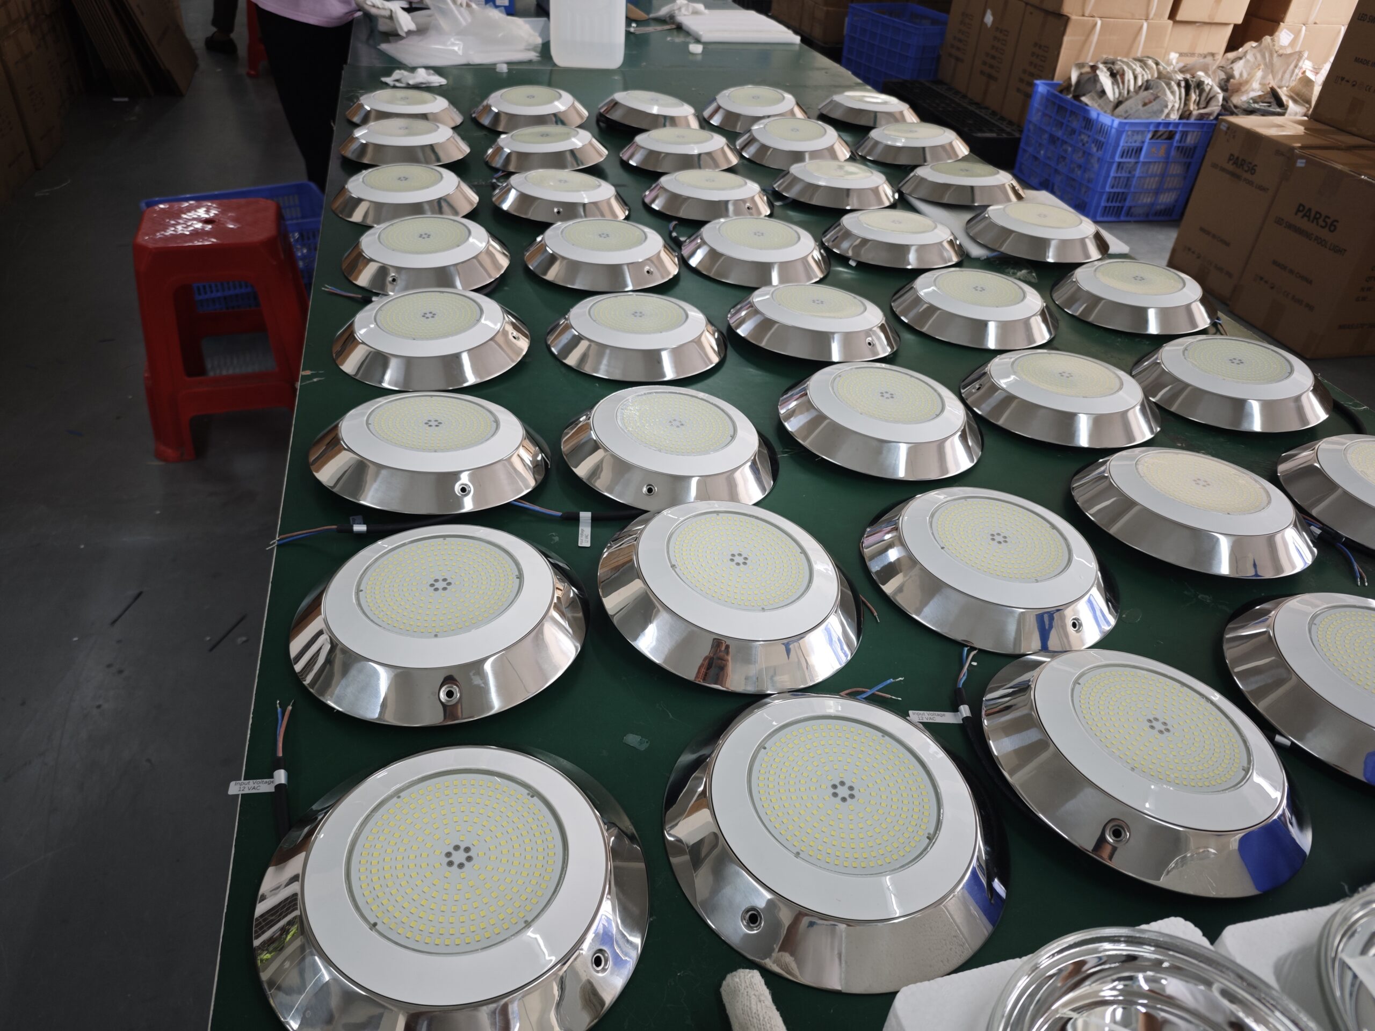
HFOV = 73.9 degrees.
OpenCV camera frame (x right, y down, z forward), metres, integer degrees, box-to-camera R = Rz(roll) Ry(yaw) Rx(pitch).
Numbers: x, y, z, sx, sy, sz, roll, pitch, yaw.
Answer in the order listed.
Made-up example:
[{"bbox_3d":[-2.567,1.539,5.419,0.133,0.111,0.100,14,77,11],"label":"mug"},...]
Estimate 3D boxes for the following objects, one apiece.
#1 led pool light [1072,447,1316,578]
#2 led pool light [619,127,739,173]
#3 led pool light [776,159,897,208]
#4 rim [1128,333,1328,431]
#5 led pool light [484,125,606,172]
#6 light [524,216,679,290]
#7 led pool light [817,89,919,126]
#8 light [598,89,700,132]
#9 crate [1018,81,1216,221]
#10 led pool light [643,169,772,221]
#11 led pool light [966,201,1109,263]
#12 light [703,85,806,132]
[{"bbox_3d":[0.515,-0.016,0.927,0.230,0.029,0.230,4,33,0],"label":"led pool light"},{"bbox_3d":[-0.013,-0.725,1.794,0.235,0.041,0.235,4,38,1],"label":"led pool light"},{"bbox_3d":[0.279,-0.628,1.708,0.235,0.041,0.235,5,37,0],"label":"led pool light"},{"bbox_3d":[0.717,-0.182,1.204,0.238,0.035,0.238,0,37,0],"label":"rim"},{"bbox_3d":[-0.270,-0.706,1.744,0.230,0.029,0.230,1,38,0],"label":"led pool light"},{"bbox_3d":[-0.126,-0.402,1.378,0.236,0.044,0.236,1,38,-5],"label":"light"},{"bbox_3d":[0.431,-0.961,2.160,0.238,0.035,0.238,6,37,0],"label":"led pool light"},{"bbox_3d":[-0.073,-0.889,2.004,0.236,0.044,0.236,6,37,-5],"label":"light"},{"bbox_3d":[1.896,-1.656,4.142,0.500,0.418,0.646,-5,39,-14],"label":"crate"},{"bbox_3d":[0.038,-0.574,1.615,0.235,0.041,0.235,5,36,0],"label":"led pool light"},{"bbox_3d":[0.583,-0.477,1.515,0.230,0.029,0.230,4,37,0],"label":"led pool light"},{"bbox_3d":[0.155,-0.929,2.081,0.238,0.035,0.238,3,43,0],"label":"light"}]

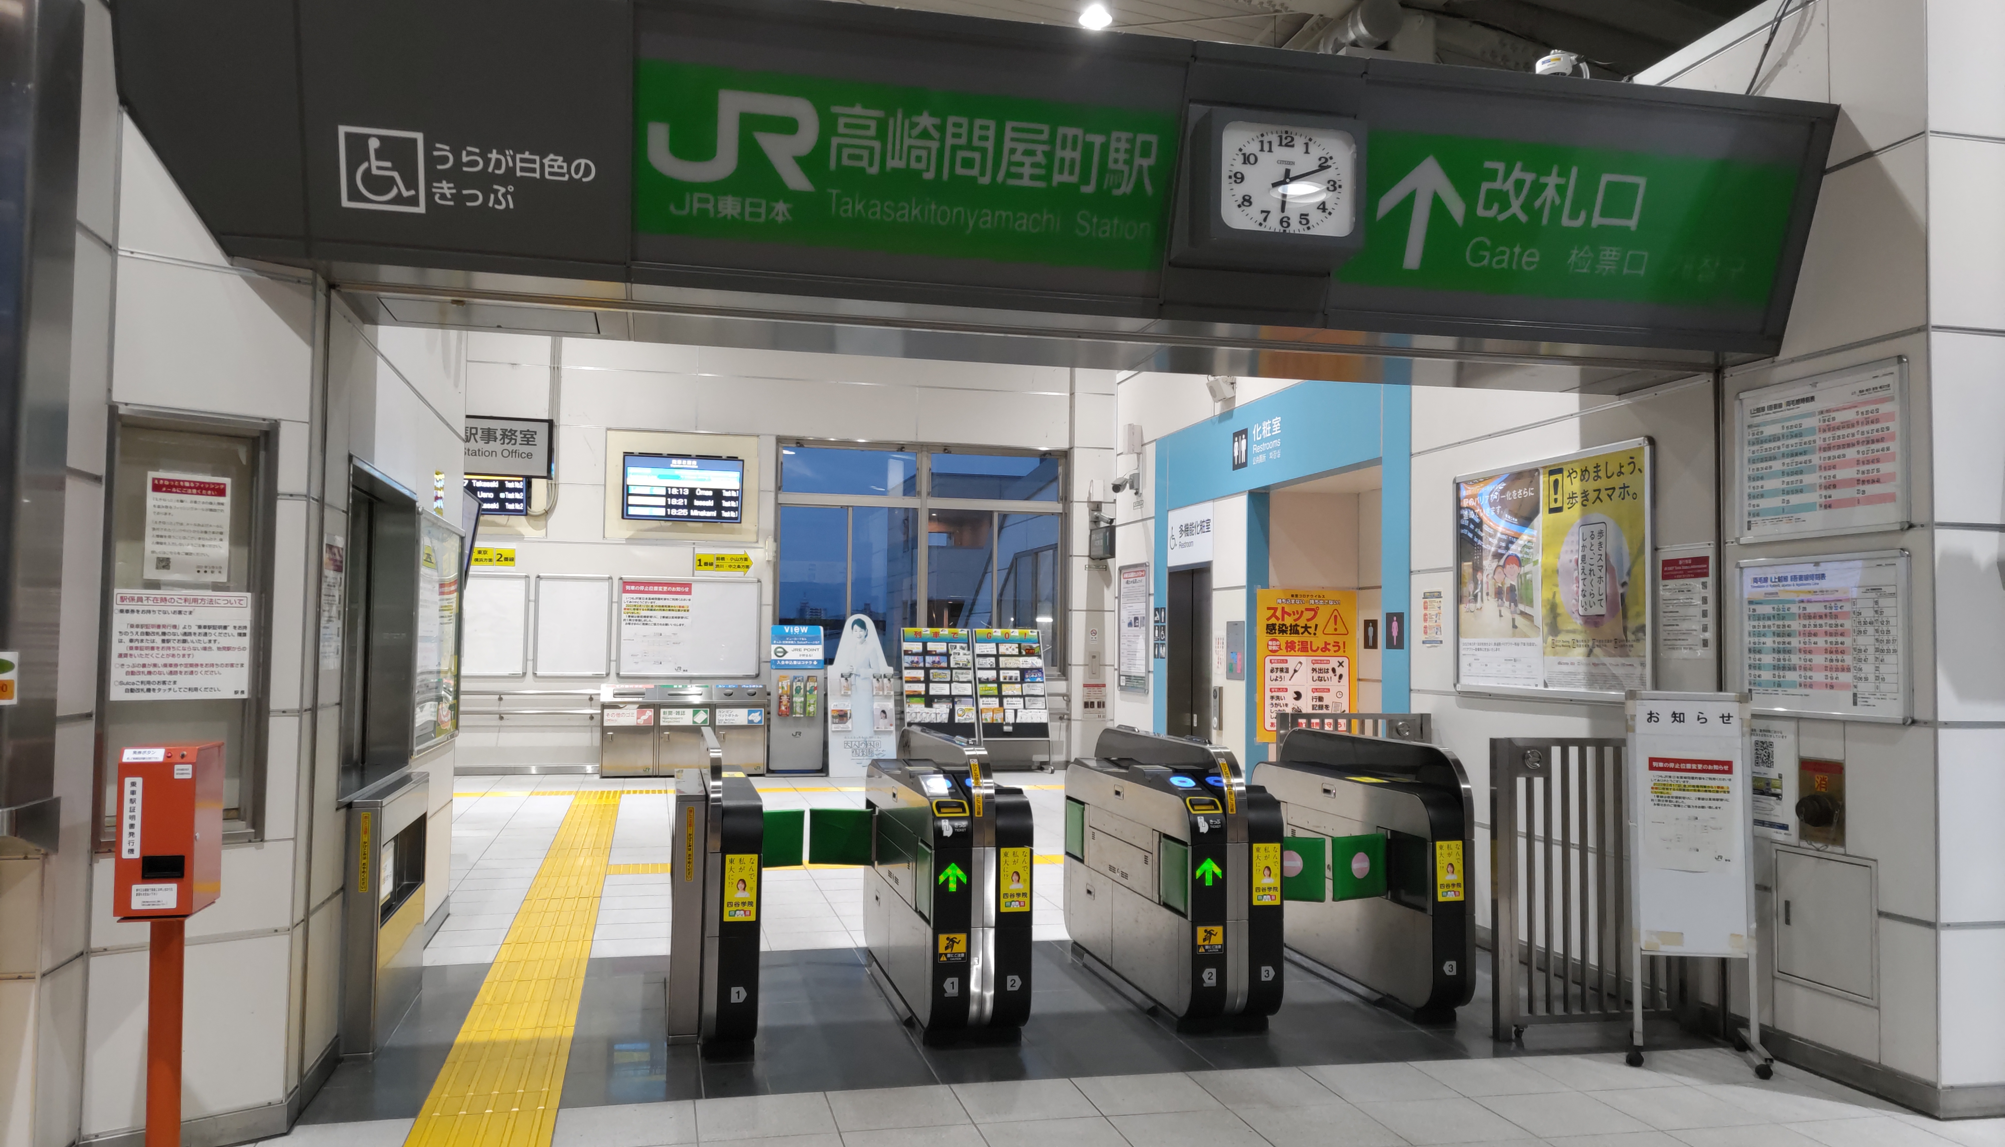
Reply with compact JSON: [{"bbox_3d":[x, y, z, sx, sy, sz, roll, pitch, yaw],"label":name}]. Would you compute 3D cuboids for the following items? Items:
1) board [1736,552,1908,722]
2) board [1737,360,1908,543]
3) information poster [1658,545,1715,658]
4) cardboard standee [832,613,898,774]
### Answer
[{"bbox_3d":[2.810,0.223,5.185,0.024,0.556,0.760,1,-3,-13],"label":"board"},{"bbox_3d":[2.820,-0.399,5.212,0.024,0.555,0.755,1,-3,-13],"label":"board"},{"bbox_3d":[2.620,0.117,5.790,0.010,0.425,0.315,1,-3,-13],"label":"information poster"},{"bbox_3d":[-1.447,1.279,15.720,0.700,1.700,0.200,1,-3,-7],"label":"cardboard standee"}]

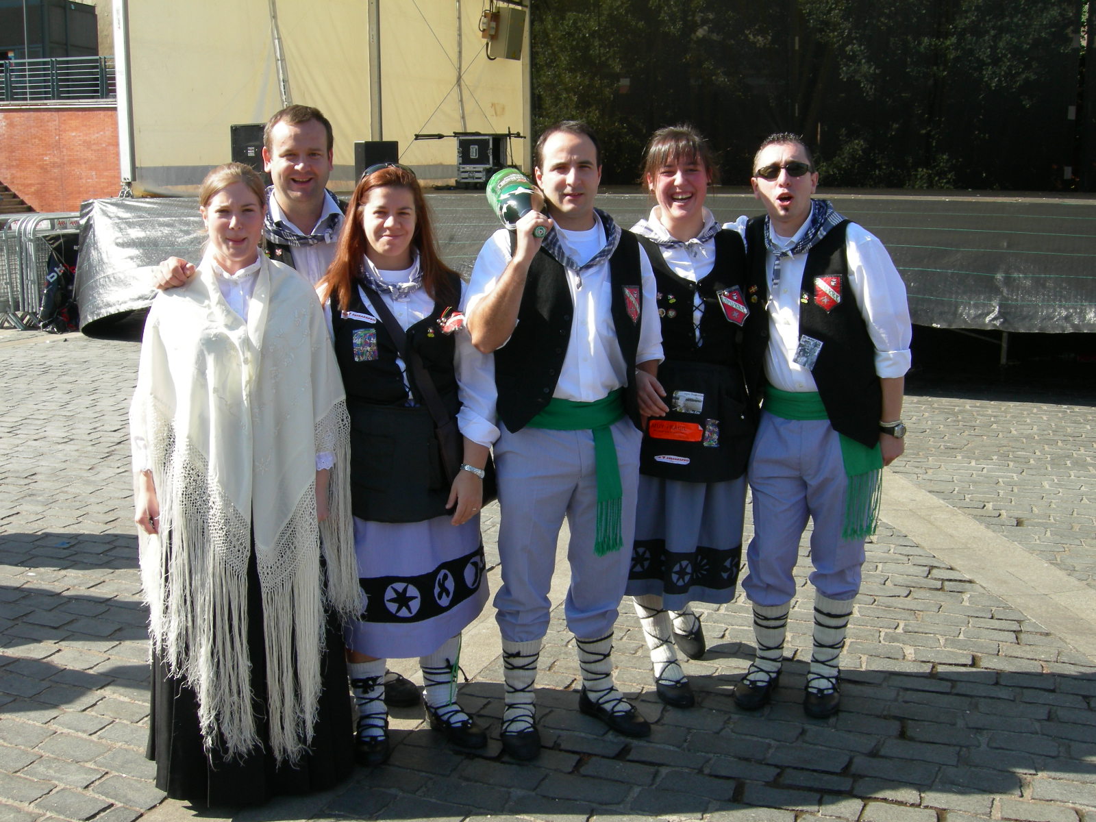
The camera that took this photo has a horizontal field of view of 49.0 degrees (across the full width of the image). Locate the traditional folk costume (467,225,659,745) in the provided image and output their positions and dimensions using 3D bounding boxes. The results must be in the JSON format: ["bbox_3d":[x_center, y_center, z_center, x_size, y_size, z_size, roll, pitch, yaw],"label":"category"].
[{"bbox_3d":[0.044,0.195,3.380,0.540,1.480,0.400,-5,12,-23],"label":"traditional folk costume"}]

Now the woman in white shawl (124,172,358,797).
[{"bbox_3d":[-0.781,0.171,3.140,0.570,1.630,0.460,-3,11,-13],"label":"woman in white shawl"}]

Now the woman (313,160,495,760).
[{"bbox_3d":[-0.384,0.146,3.280,0.510,1.620,0.380,-2,11,-10],"label":"woman"}]

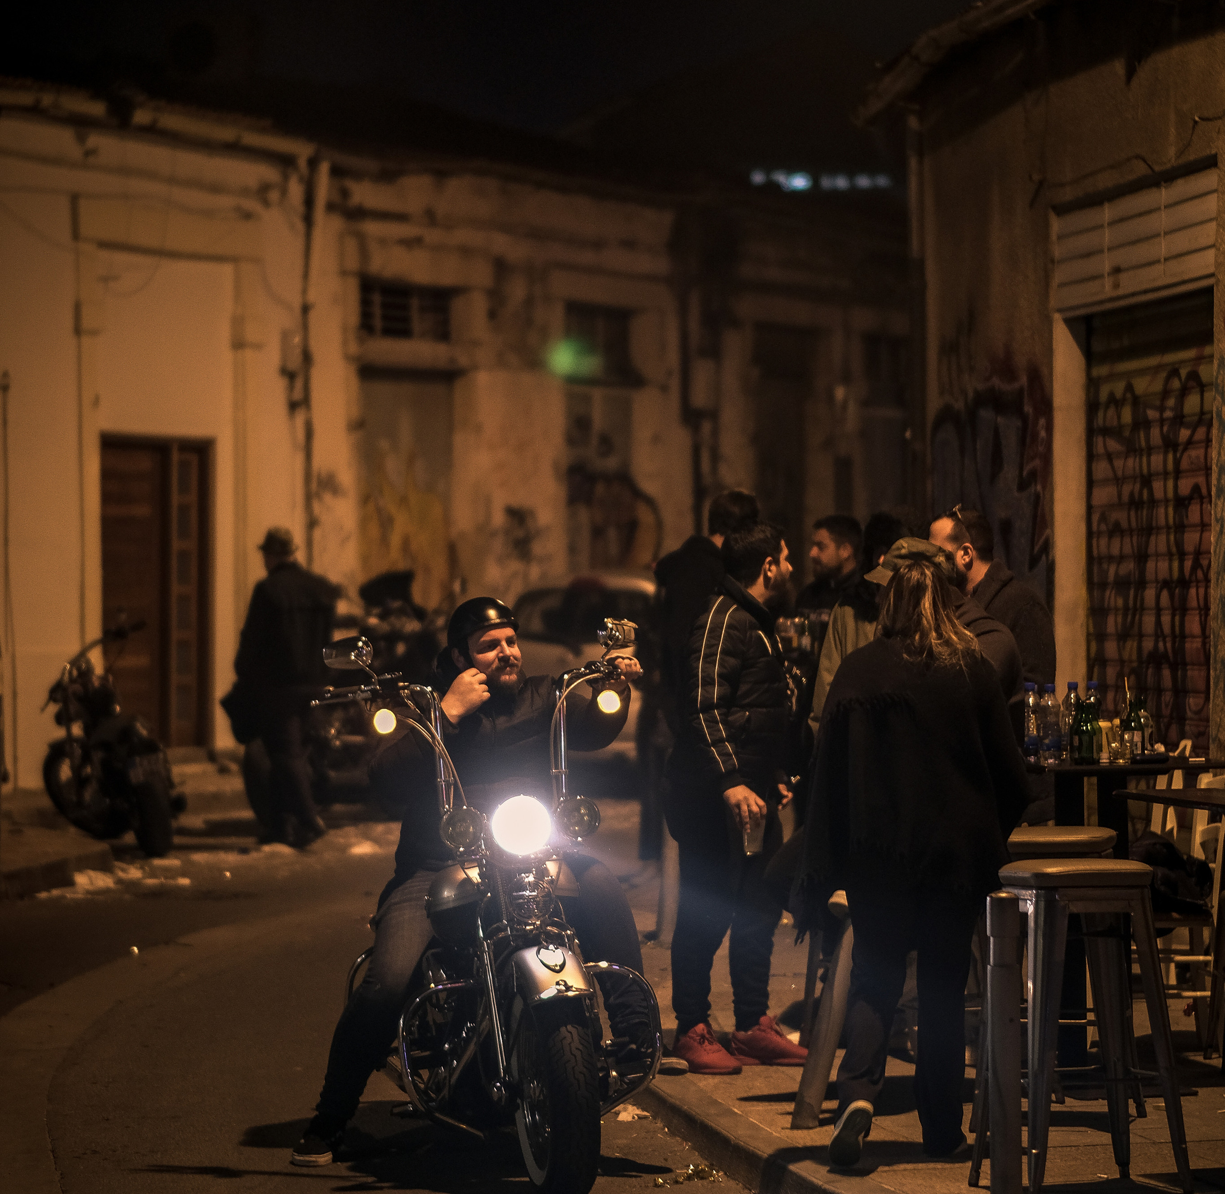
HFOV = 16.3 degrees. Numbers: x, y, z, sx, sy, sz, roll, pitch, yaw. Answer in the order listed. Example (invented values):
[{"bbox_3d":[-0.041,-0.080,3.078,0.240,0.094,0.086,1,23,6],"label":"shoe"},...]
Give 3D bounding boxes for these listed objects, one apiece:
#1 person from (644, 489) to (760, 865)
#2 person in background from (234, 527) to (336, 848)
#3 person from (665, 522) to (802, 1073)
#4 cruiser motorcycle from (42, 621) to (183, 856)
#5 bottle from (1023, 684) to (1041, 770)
[{"bbox_3d":[0.360,0.560,14.500,0.520,1.820,0.360,-1,0,45],"label":"person"},{"bbox_3d":[-1.930,0.523,25.100,0.580,1.860,0.450,0,0,-30],"label":"person in background"},{"bbox_3d":[0.385,0.615,13.450,0.360,1.710,0.500,0,0,28],"label":"person"},{"bbox_3d":[-3.010,0.840,25.800,0.820,1.320,2.250,0,0,-15],"label":"cruiser motorcycle"},{"bbox_3d":[1.213,0.368,12.400,0.065,0.238,0.065,0,0,0],"label":"bottle"}]

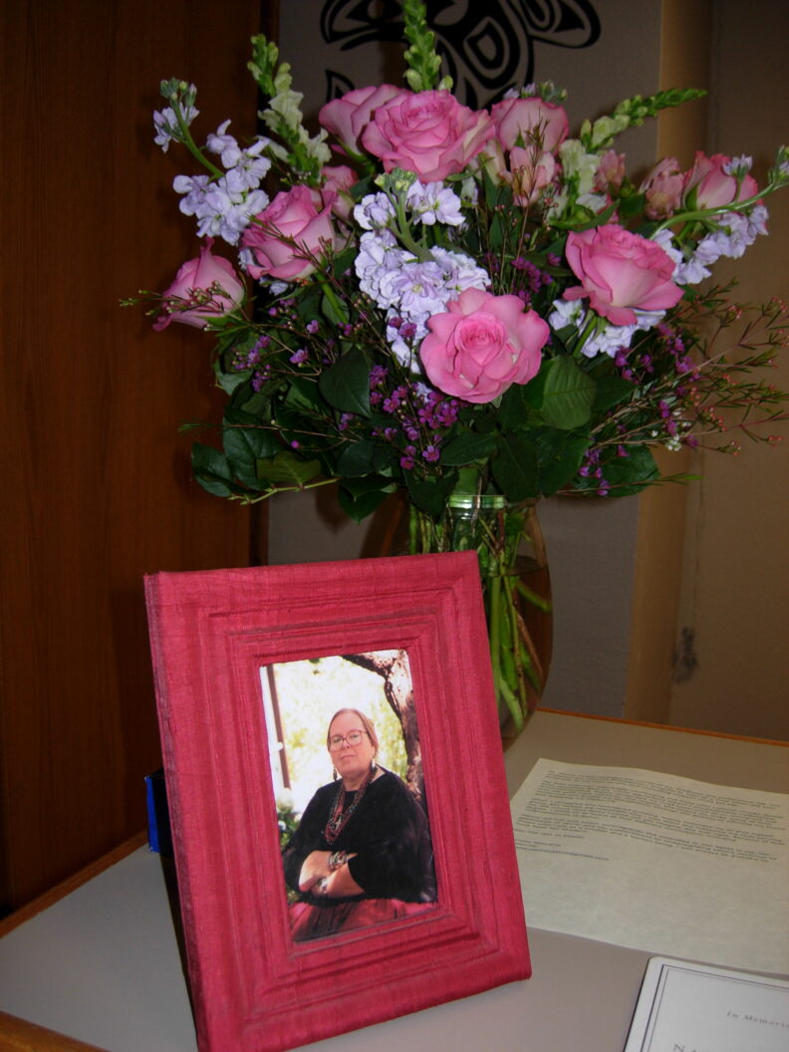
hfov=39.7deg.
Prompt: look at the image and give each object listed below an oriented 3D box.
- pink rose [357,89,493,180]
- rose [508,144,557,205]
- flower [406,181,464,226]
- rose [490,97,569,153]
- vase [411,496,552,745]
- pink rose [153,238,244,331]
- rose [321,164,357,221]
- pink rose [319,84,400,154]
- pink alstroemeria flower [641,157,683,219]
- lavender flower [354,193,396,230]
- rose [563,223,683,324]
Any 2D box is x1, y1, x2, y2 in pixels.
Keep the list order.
[{"bbox_3d":[0.026,-0.307,0.875,0.104,0.090,0.064,2,-38,0],"label":"pink rose"},{"bbox_3d":[0.095,-0.242,0.755,0.036,0.042,0.036,2,5,0],"label":"rose"},{"bbox_3d":[0.027,-0.209,0.710,0.038,0.030,0.033,2,5,0],"label":"flower"},{"bbox_3d":[0.121,-0.350,0.985,0.071,0.055,0.066,5,-22,0],"label":"rose"},{"bbox_3d":[0.045,0.075,0.802,0.143,0.205,0.143,2,5,0],"label":"vase"},{"bbox_3d":[-0.156,-0.193,0.915,0.074,0.063,0.072,-40,-9,0],"label":"pink rose"},{"bbox_3d":[-0.041,-0.236,0.775,0.046,0.045,0.046,3,6,11],"label":"rose"},{"bbox_3d":[-0.021,-0.276,0.745,0.070,0.055,0.068,5,6,26],"label":"pink rose"},{"bbox_3d":[0.236,-0.296,0.965,0.038,0.049,0.038,-3,-6,0],"label":"pink alstroemeria flower"},{"bbox_3d":[-0.014,-0.245,0.860,0.027,0.034,0.034,43,0,-34],"label":"lavender flower"},{"bbox_3d":[0.150,-0.165,0.720,0.077,0.066,0.075,2,5,0],"label":"rose"}]

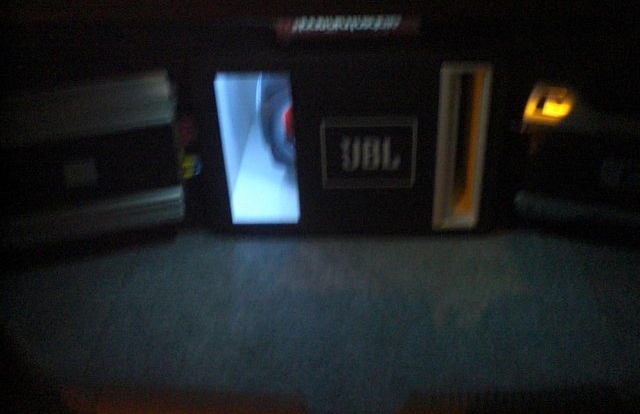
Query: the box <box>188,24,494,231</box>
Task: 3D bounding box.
[{"bbox_3d":[0.064,-0.187,1.447,0.550,0.387,0.300,0,34,4],"label":"box"}]

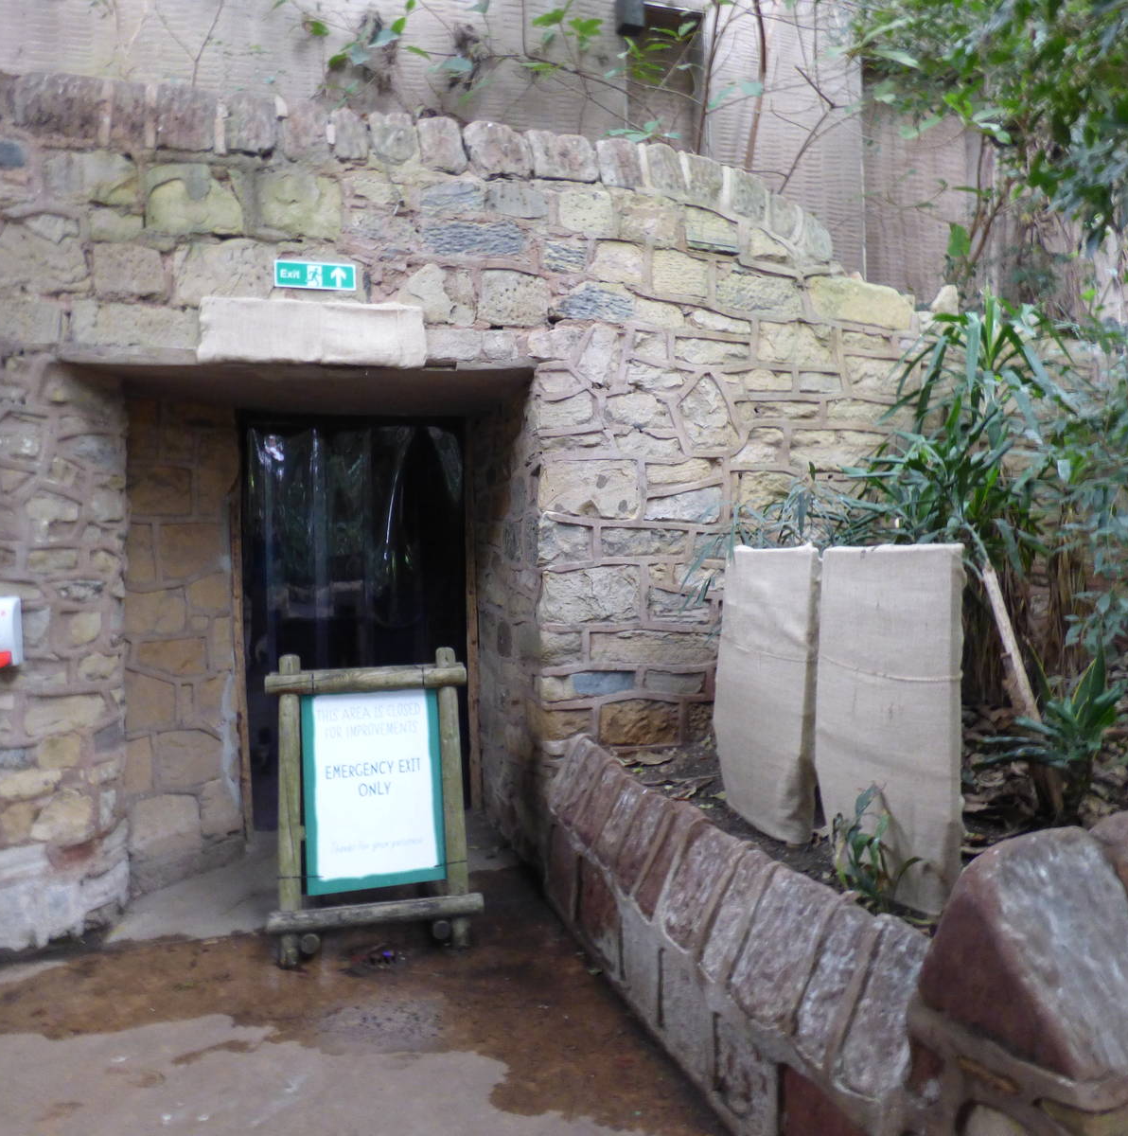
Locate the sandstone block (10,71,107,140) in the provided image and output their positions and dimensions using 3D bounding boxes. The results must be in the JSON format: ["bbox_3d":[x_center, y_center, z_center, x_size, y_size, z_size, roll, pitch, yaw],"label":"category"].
[{"bbox_3d":[-1.833,-1.650,3.242,0.305,0.234,0.250,-1,1,-14],"label":"sandstone block"}]

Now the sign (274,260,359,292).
[{"bbox_3d":[-0.947,-1.115,3.341,0.300,0.100,0.012,-1,1,-11],"label":"sign"}]

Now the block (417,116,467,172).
[{"bbox_3d":[-0.505,-1.673,3.553,0.186,0.201,0.200,-1,1,-14],"label":"block"}]

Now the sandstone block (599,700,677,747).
[{"bbox_3d":[0.303,0.645,3.729,0.337,0.178,0.130,-1,1,-12],"label":"sandstone block"}]

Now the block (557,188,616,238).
[{"bbox_3d":[0.071,-1.413,3.549,0.224,0.179,0.150,-1,2,-13],"label":"block"}]

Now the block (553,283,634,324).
[{"bbox_3d":[0.108,-1.093,3.680,0.349,0.147,0.130,-1,1,-15],"label":"block"}]

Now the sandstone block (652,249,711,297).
[{"bbox_3d":[0.456,-1.221,3.688,0.275,0.171,0.150,-1,2,-23],"label":"sandstone block"}]

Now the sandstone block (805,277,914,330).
[{"bbox_3d":[1.381,-1.268,4.295,0.624,0.231,0.240,-2,1,-23],"label":"sandstone block"}]

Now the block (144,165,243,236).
[{"bbox_3d":[-1.385,-1.361,3.312,0.338,0.236,0.140,-1,1,-14],"label":"block"}]

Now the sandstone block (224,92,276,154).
[{"bbox_3d":[-1.204,-1.667,3.399,0.181,0.220,0.250,-1,1,-14],"label":"sandstone block"}]

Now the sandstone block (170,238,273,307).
[{"bbox_3d":[-1.295,-1.105,3.361,0.349,0.241,0.200,-1,1,-14],"label":"sandstone block"}]

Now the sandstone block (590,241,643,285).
[{"bbox_3d":[0.187,-1.227,3.588,0.219,0.157,0.150,-1,2,-18],"label":"sandstone block"}]

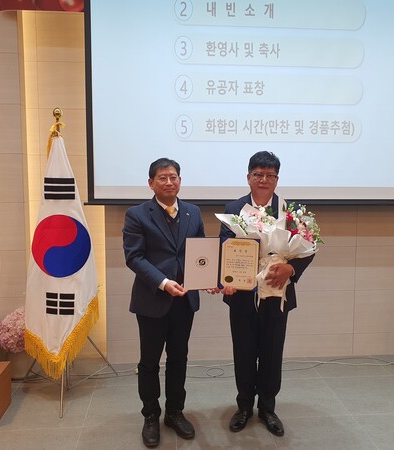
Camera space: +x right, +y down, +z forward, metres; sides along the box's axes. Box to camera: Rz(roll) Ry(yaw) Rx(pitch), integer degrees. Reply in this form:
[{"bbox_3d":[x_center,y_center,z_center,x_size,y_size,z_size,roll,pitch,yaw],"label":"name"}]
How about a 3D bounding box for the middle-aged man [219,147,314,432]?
[{"bbox_3d":[0.438,0.425,2.840,0.580,1.750,0.430,0,5,2],"label":"middle-aged man"}]

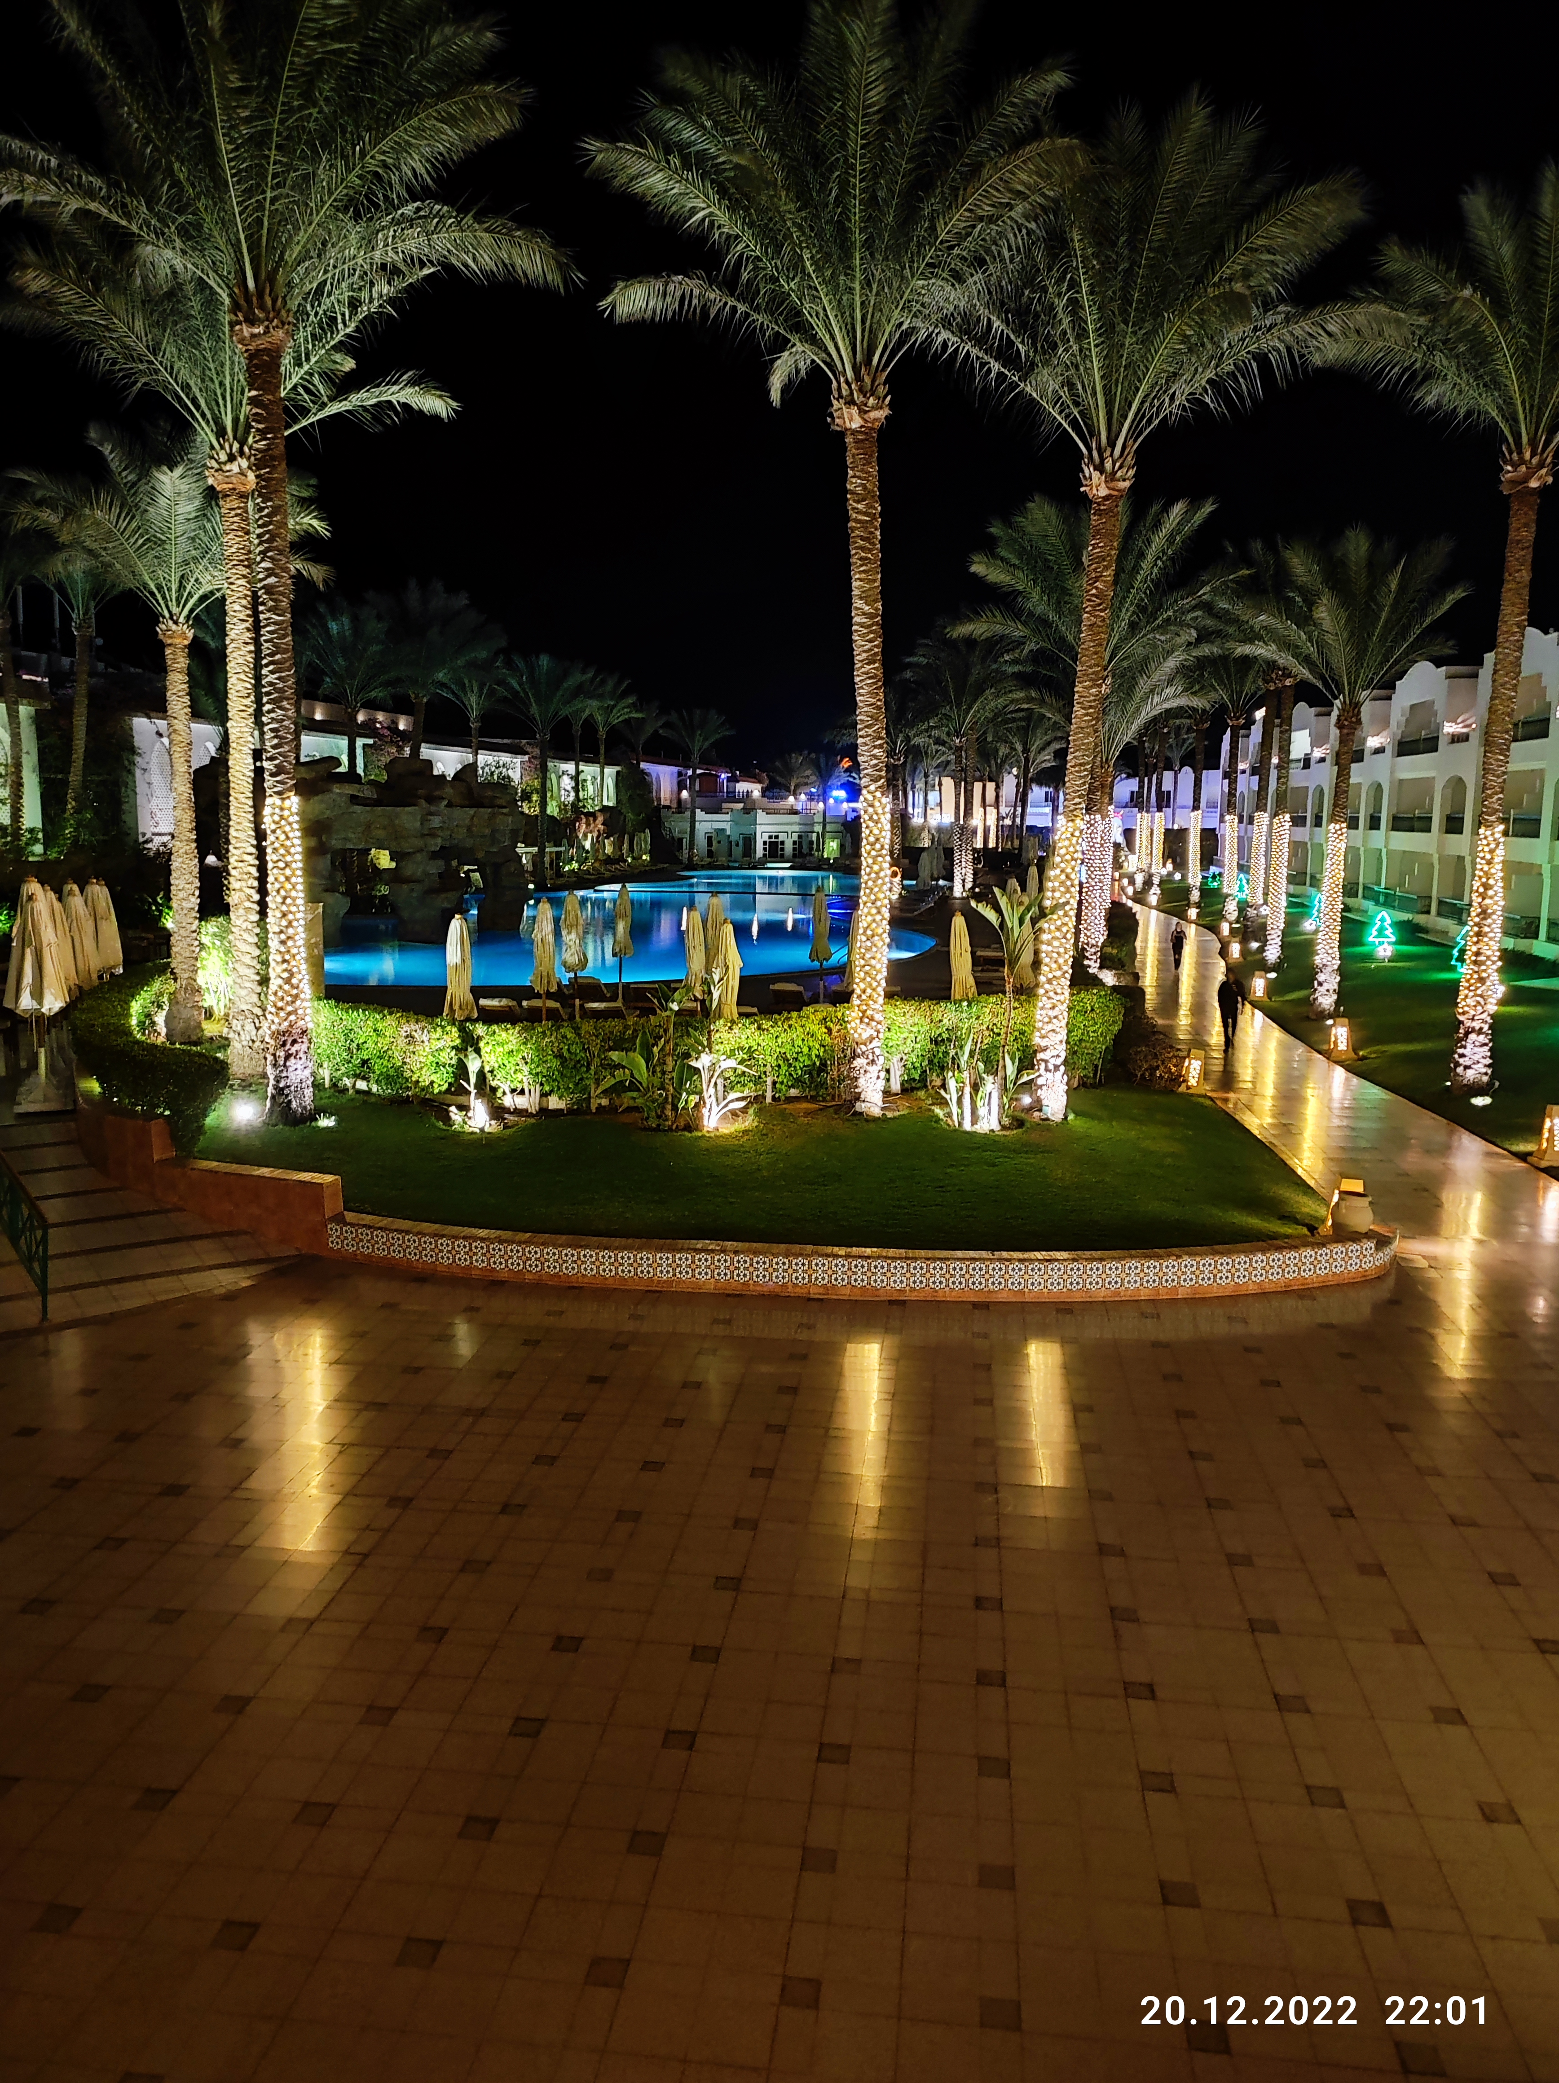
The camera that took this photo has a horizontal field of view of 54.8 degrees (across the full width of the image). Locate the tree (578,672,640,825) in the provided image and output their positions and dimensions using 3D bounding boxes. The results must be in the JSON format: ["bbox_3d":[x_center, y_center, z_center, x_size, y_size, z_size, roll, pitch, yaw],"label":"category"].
[{"bbox_3d":[-11.879,-17.980,102.491,4.800,13.960,4.800,1,8,0],"label":"tree"}]

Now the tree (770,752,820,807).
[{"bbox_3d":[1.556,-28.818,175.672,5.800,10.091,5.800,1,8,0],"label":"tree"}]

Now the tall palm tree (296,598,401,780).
[{"bbox_3d":[-20.529,-13.932,72.777,5.600,14.457,5.600,1,8,0],"label":"tall palm tree"}]

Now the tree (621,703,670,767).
[{"bbox_3d":[-11.707,-21.660,128.230,4.900,13.720,4.900,1,8,0],"label":"tree"}]

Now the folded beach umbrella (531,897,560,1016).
[{"bbox_3d":[-4.473,-1.415,28.810,0.550,2.683,0.550,1,8,0],"label":"folded beach umbrella"}]

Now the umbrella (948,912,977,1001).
[{"bbox_3d":[3.182,-0.957,26.439,0.520,2.632,0.520,1,8,0],"label":"umbrella"}]

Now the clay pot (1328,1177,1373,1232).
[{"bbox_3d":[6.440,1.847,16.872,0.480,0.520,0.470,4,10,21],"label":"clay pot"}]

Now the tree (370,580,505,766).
[{"bbox_3d":[-13.406,-11.521,58.959,5.200,12.586,5.200,-1,9,-13],"label":"tree"}]

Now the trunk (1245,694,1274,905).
[{"bbox_3d":[19.278,-8.887,60.325,0.580,9.749,0.580,3,9,17],"label":"trunk"}]

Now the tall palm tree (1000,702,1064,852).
[{"bbox_3d":[17.480,-17.546,106.553,5.100,12.732,5.100,1,8,0],"label":"tall palm tree"}]

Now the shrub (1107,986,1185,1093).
[{"bbox_3d":[6.553,-0.095,26.887,1.250,1.650,1.250,2,9,7],"label":"shrub"}]

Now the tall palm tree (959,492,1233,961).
[{"bbox_3d":[8.977,-8.798,43.430,7.794,13.554,7.794,1,9,0],"label":"tall palm tree"}]

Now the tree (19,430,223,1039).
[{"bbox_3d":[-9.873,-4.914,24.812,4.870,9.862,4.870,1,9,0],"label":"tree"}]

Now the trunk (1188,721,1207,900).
[{"bbox_3d":[22.900,-12.432,82.335,0.580,10.130,0.580,3,9,15],"label":"trunk"}]

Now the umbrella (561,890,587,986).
[{"bbox_3d":[-4.049,-1.734,29.591,0.500,2.450,0.500,0,9,-8],"label":"umbrella"}]

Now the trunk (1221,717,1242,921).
[{"bbox_3d":[21.419,-10.431,70.994,0.580,9.598,0.580,3,9,16],"label":"trunk"}]

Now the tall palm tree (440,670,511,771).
[{"bbox_3d":[-17.323,-15.074,85.743,4.237,11.972,4.237,1,9,0],"label":"tall palm tree"}]

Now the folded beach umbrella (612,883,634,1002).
[{"bbox_3d":[-3.479,-2.150,33.552,0.480,2.772,0.480,1,8,0],"label":"folded beach umbrella"}]

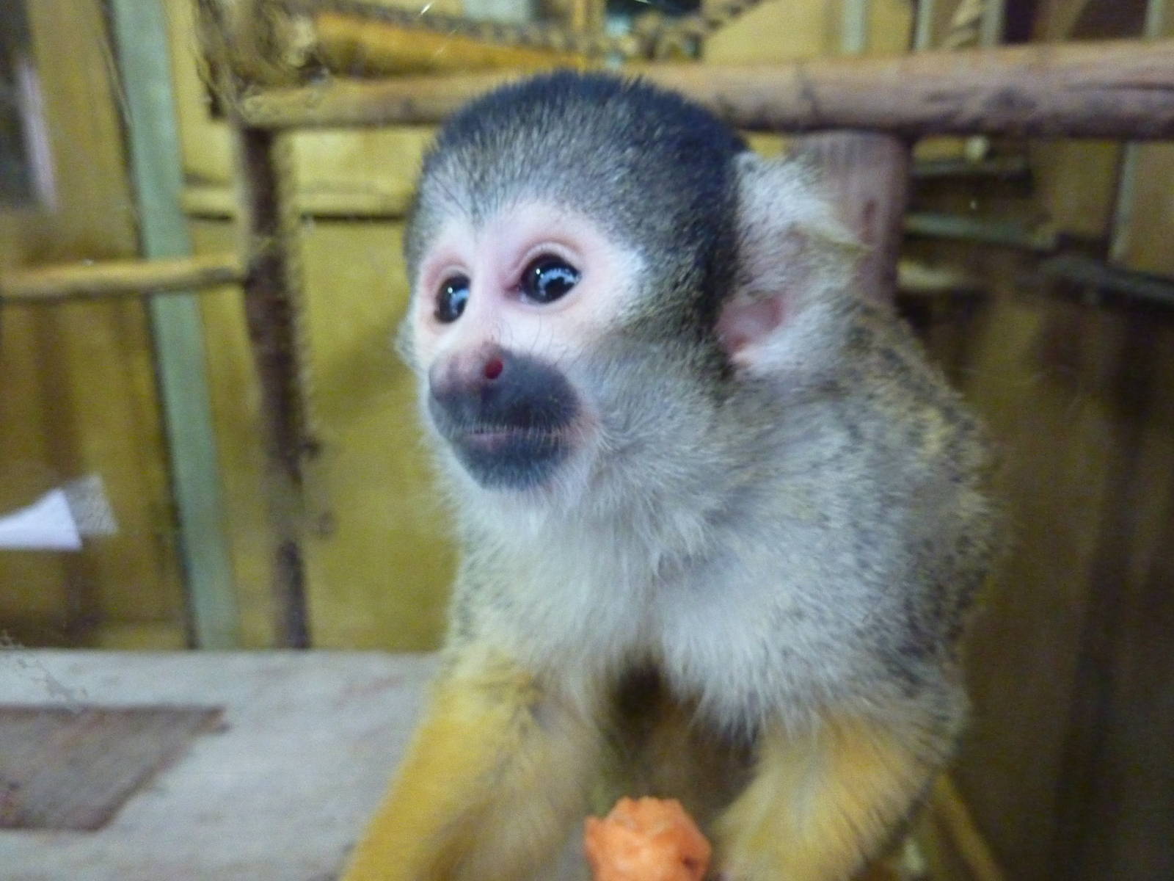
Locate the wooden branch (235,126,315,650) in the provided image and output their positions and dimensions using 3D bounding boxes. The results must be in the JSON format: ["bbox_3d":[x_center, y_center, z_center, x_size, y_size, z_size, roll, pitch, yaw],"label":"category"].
[{"bbox_3d":[-0.309,-0.022,0.853,0.055,0.560,0.052,1,13,0],"label":"wooden branch"}]

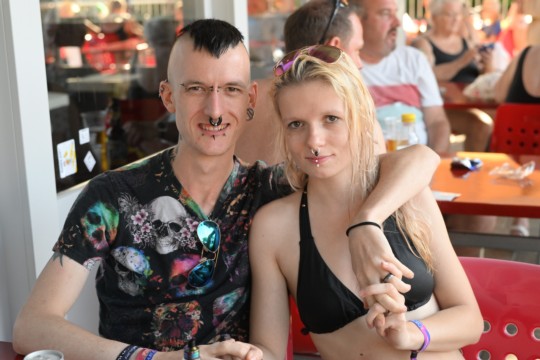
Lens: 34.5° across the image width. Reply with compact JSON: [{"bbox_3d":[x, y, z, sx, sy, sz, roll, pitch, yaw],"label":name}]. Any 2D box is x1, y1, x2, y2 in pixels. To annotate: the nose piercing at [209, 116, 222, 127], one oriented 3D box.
[{"bbox_3d":[-0.097,-0.106,1.540,0.022,0.021,0.005,2,-7,-12],"label":"nose piercing"}]

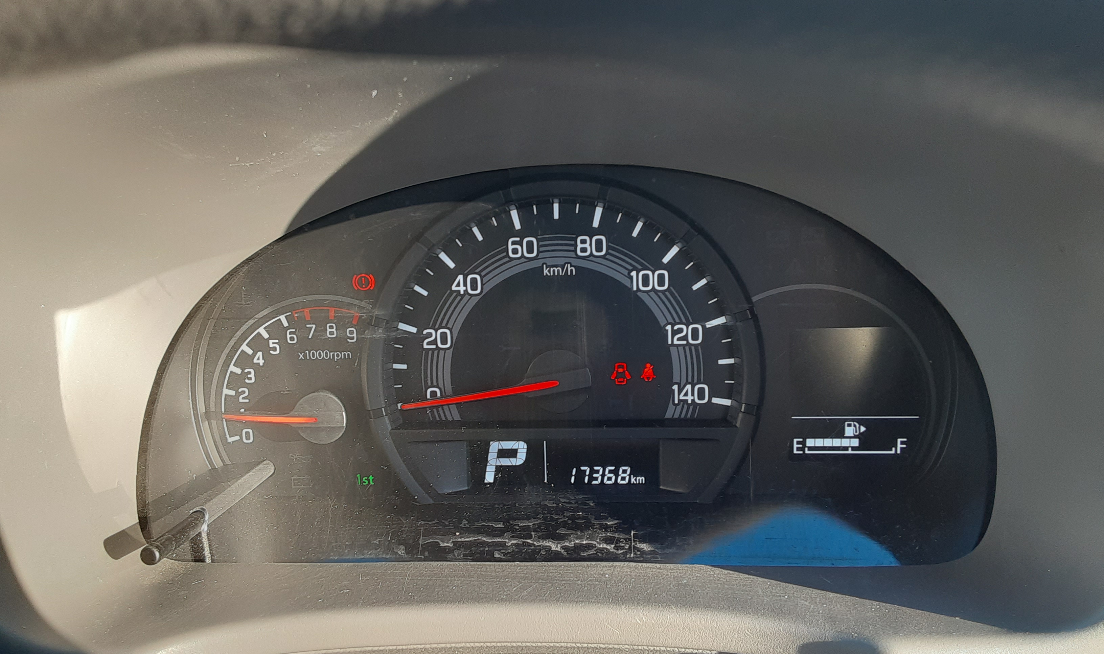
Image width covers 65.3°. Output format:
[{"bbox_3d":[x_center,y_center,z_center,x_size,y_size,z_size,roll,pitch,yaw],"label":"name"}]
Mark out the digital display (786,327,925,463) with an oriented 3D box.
[{"bbox_3d":[0.105,0.024,0.300,0.047,0.047,0.008,-1,8,5],"label":"digital display"}]

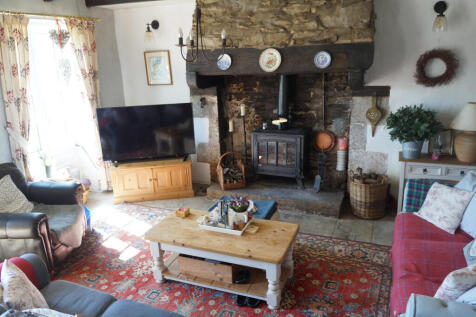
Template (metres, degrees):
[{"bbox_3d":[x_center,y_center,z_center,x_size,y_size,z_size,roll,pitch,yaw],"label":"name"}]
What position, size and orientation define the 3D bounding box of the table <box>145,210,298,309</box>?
[{"bbox_3d":[-0.111,0.771,2.835,1.076,0.405,0.567,4,16,21],"label":"table"}]

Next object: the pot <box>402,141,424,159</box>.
[{"bbox_3d":[1.765,-0.094,3.625,0.200,0.165,0.200,4,16,22],"label":"pot"}]

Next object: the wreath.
[{"bbox_3d":[2.023,-0.927,3.638,0.390,0.375,0.085,4,16,22],"label":"wreath"}]

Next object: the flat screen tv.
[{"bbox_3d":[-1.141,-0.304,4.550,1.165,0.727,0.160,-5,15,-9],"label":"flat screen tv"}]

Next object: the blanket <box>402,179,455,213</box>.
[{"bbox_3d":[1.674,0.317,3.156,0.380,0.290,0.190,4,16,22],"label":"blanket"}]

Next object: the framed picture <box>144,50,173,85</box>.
[{"bbox_3d":[-1.087,-1.238,4.910,0.399,0.450,0.025,4,16,22],"label":"framed picture"}]

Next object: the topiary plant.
[{"bbox_3d":[1.750,-0.342,3.538,0.486,0.347,0.436,4,16,22],"label":"topiary plant"}]

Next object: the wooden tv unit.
[{"bbox_3d":[-1.110,0.257,4.766,1.040,0.472,0.467,-4,15,-7],"label":"wooden tv unit"}]

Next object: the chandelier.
[{"bbox_3d":[-0.299,-1.060,3.050,0.420,0.460,0.420,-2,15,0],"label":"chandelier"}]

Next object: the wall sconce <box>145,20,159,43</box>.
[{"bbox_3d":[-1.132,-1.677,4.699,0.120,0.275,0.190,4,16,22],"label":"wall sconce"}]

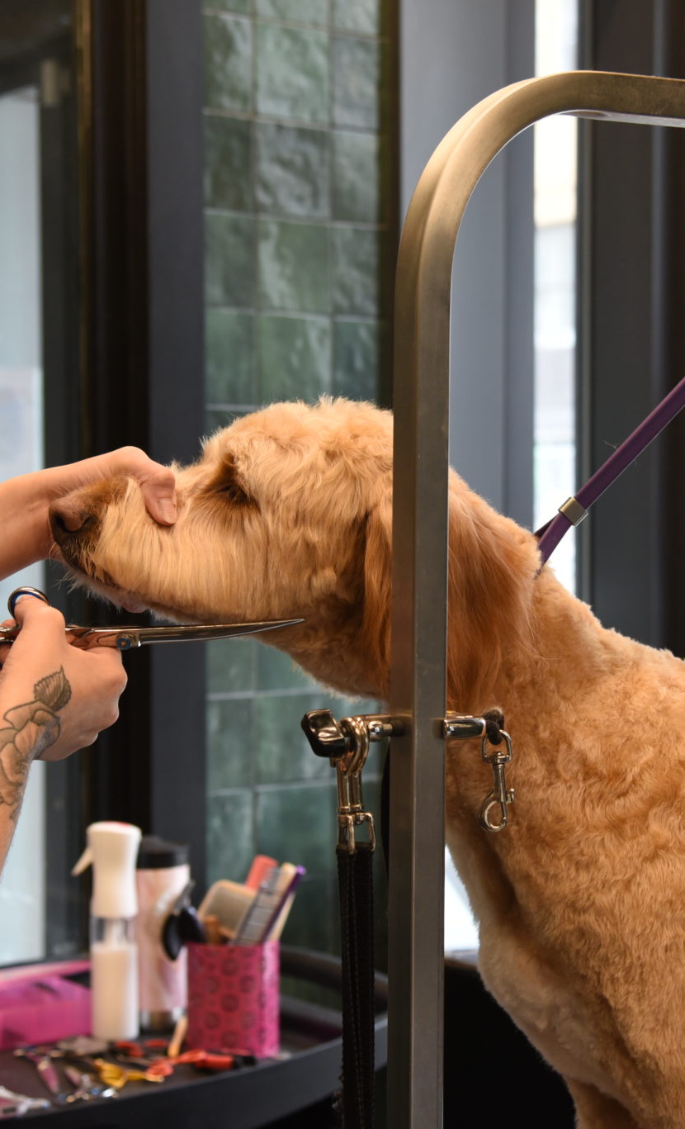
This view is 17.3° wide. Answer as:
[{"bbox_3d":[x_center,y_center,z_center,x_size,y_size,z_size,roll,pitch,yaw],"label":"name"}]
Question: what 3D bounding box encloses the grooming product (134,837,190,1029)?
[{"bbox_3d":[-0.207,0.413,2.545,0.071,0.211,0.071,0,2,0],"label":"grooming product"}]

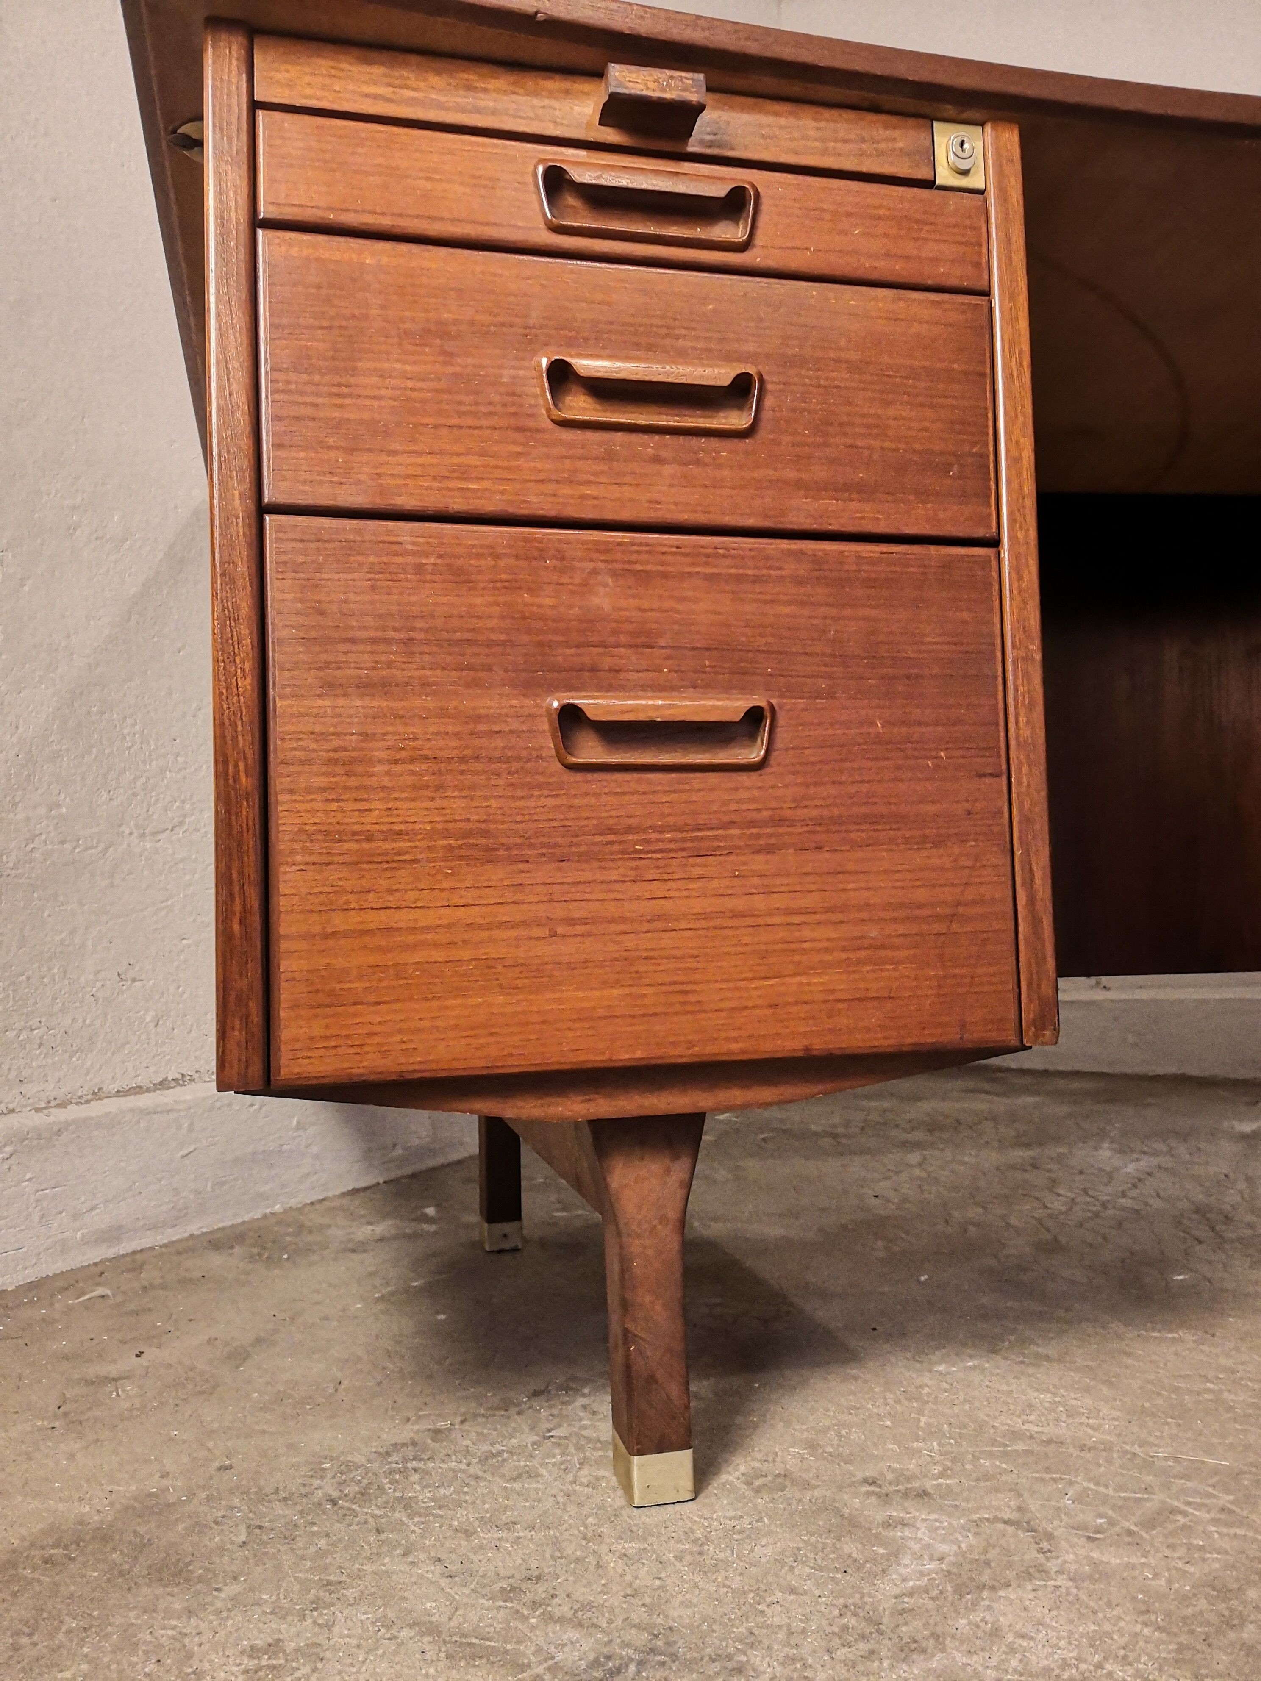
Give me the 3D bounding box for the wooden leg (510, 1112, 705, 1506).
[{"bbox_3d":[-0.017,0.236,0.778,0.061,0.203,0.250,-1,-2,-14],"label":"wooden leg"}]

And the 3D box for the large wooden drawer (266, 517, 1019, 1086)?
[{"bbox_3d":[-0.028,-0.012,0.827,0.371,0.259,0.400,-1,-2,-14],"label":"large wooden drawer"}]

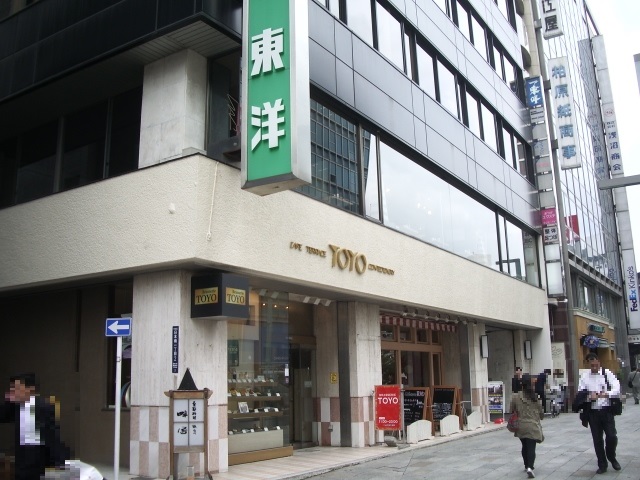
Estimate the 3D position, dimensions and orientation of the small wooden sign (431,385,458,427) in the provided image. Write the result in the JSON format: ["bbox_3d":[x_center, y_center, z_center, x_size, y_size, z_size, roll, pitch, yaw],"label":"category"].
[{"bbox_3d":[3.320,4.439,17.069,0.610,1.150,0.520,-11,-16,36],"label":"small wooden sign"}]

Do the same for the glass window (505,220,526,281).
[{"bbox_3d":[6.980,0.442,22.924,0.100,1.968,2.091,-9,-15,32],"label":"glass window"}]

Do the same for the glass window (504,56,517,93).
[{"bbox_3d":[8.001,-6.918,27.201,0.080,1.308,1.356,-10,-15,32],"label":"glass window"}]

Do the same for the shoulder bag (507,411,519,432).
[{"bbox_3d":[2.848,2.665,9.500,0.160,0.320,0.320,-7,-14,24],"label":"shoulder bag"}]

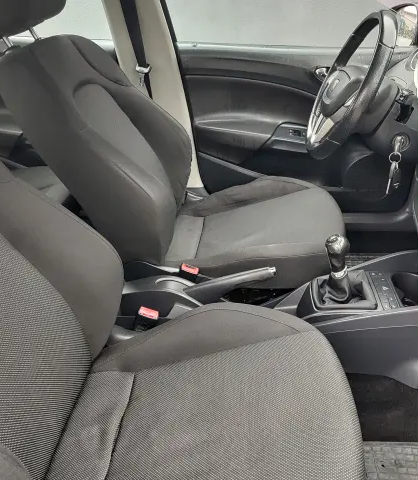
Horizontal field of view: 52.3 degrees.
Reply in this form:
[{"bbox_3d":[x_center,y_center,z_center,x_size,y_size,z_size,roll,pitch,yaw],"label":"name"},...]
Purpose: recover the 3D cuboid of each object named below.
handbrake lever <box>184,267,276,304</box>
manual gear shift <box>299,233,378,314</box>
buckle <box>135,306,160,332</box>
[{"bbox_3d":[0.045,0.094,0.884,0.205,0.043,0.034,-16,21,9],"label":"handbrake lever"},{"bbox_3d":[0.262,0.052,0.868,0.148,0.140,0.135,-6,22,5],"label":"manual gear shift"},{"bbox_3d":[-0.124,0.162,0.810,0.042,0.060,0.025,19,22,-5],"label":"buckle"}]

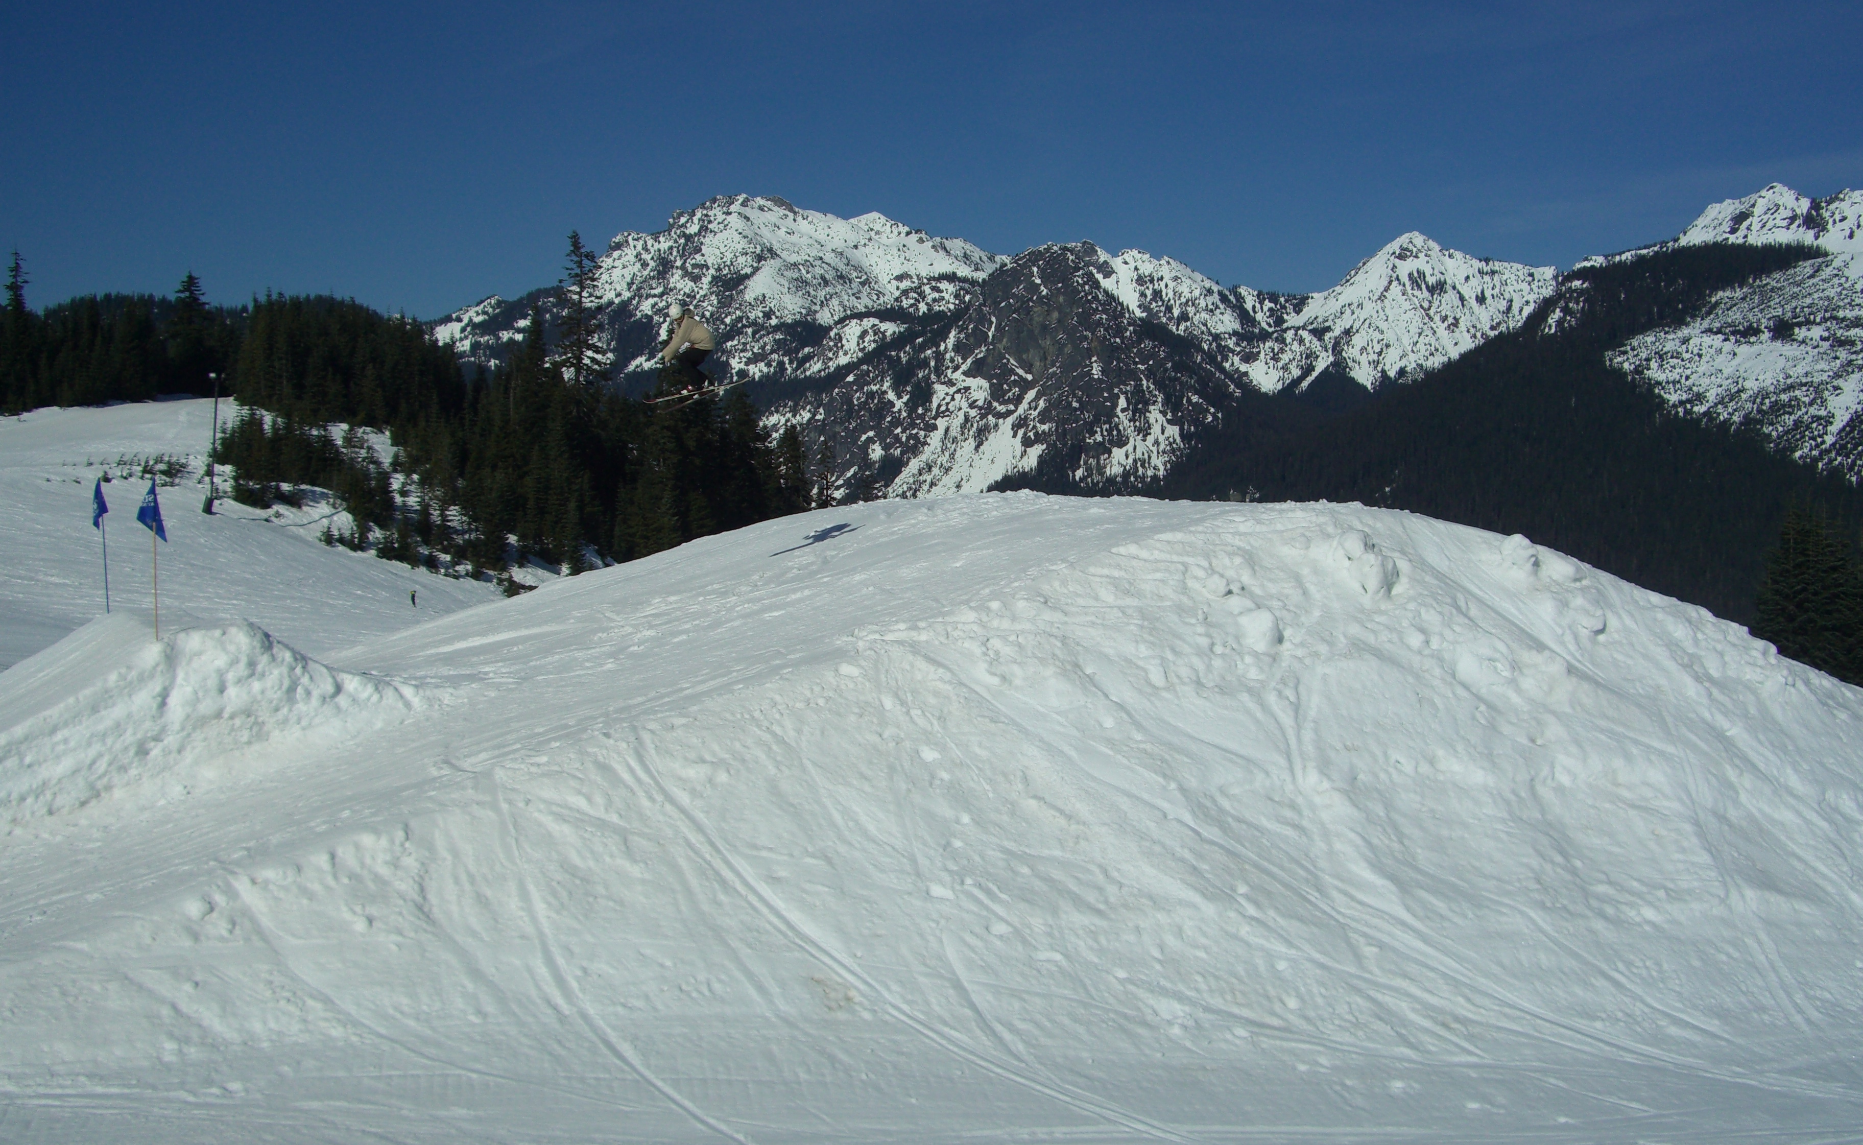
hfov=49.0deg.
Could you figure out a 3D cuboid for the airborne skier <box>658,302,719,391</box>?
[{"bbox_3d":[-3.506,-3.244,29.500,0.880,1.320,0.620,0,1,9],"label":"airborne skier"}]

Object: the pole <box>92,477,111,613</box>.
[{"bbox_3d":[-12.170,-0.395,30.000,0.280,2.000,0.250,0,1,0],"label":"pole"}]

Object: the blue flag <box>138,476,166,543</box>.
[{"bbox_3d":[-9.718,-0.780,25.500,0.360,0.780,0.140,0,1,0],"label":"blue flag"}]

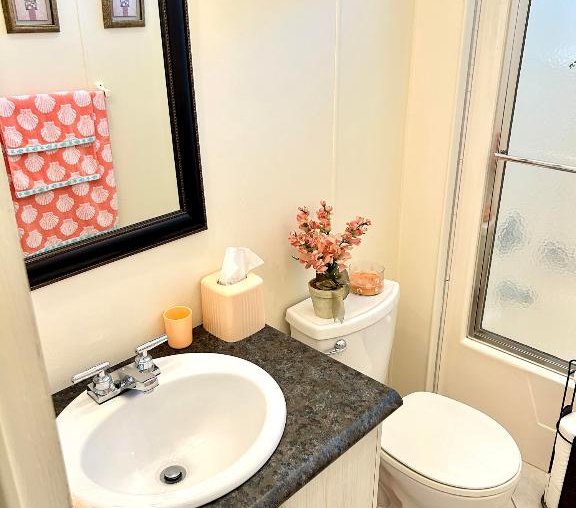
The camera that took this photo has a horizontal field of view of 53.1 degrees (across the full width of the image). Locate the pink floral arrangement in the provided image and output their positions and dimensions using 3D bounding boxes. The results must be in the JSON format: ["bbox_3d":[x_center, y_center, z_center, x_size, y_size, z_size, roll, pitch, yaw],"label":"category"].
[{"bbox_3d":[0.119,-0.026,1.672,0.205,0.270,0.230,19,30,39],"label":"pink floral arrangement"}]

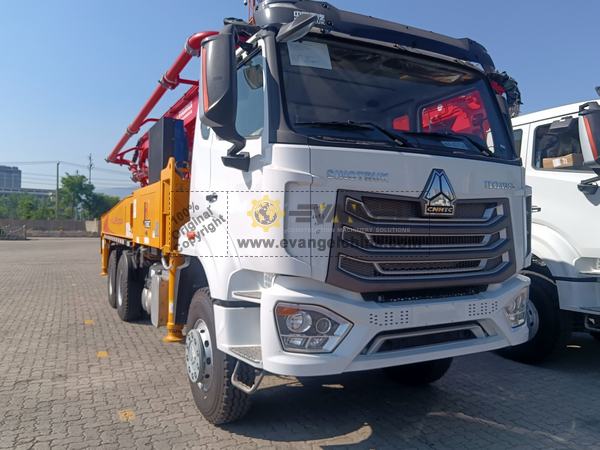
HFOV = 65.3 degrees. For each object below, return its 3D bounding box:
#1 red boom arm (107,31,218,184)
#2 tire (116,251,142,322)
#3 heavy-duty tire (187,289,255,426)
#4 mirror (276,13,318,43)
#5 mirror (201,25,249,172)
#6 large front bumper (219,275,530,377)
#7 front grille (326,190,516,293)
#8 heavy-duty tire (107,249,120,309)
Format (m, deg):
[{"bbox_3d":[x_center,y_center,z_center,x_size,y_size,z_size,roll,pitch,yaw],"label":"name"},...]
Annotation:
[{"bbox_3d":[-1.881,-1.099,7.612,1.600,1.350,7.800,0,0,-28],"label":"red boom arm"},{"bbox_3d":[-2.863,1.054,7.861,0.310,1.085,1.085,0,0,-28],"label":"tire"},{"bbox_3d":[-0.694,1.083,3.957,0.310,1.085,1.085,0,0,-28],"label":"heavy-duty tire"},{"bbox_3d":[-0.019,-1.232,2.940,0.310,0.150,0.150,0,0,42],"label":"mirror"},{"bbox_3d":[-0.484,-0.809,3.059,0.310,0.920,0.240,0,0,-28],"label":"mirror"},{"bbox_3d":[0.713,0.593,3.532,2.480,0.580,0.920,0,0,-28],"label":"large front bumper"},{"bbox_3d":[0.900,0.112,3.116,1.640,0.630,0.160,1,0,-28],"label":"front grille"},{"bbox_3d":[-3.505,1.045,9.076,0.310,1.085,1.085,0,0,-28],"label":"heavy-duty tire"}]

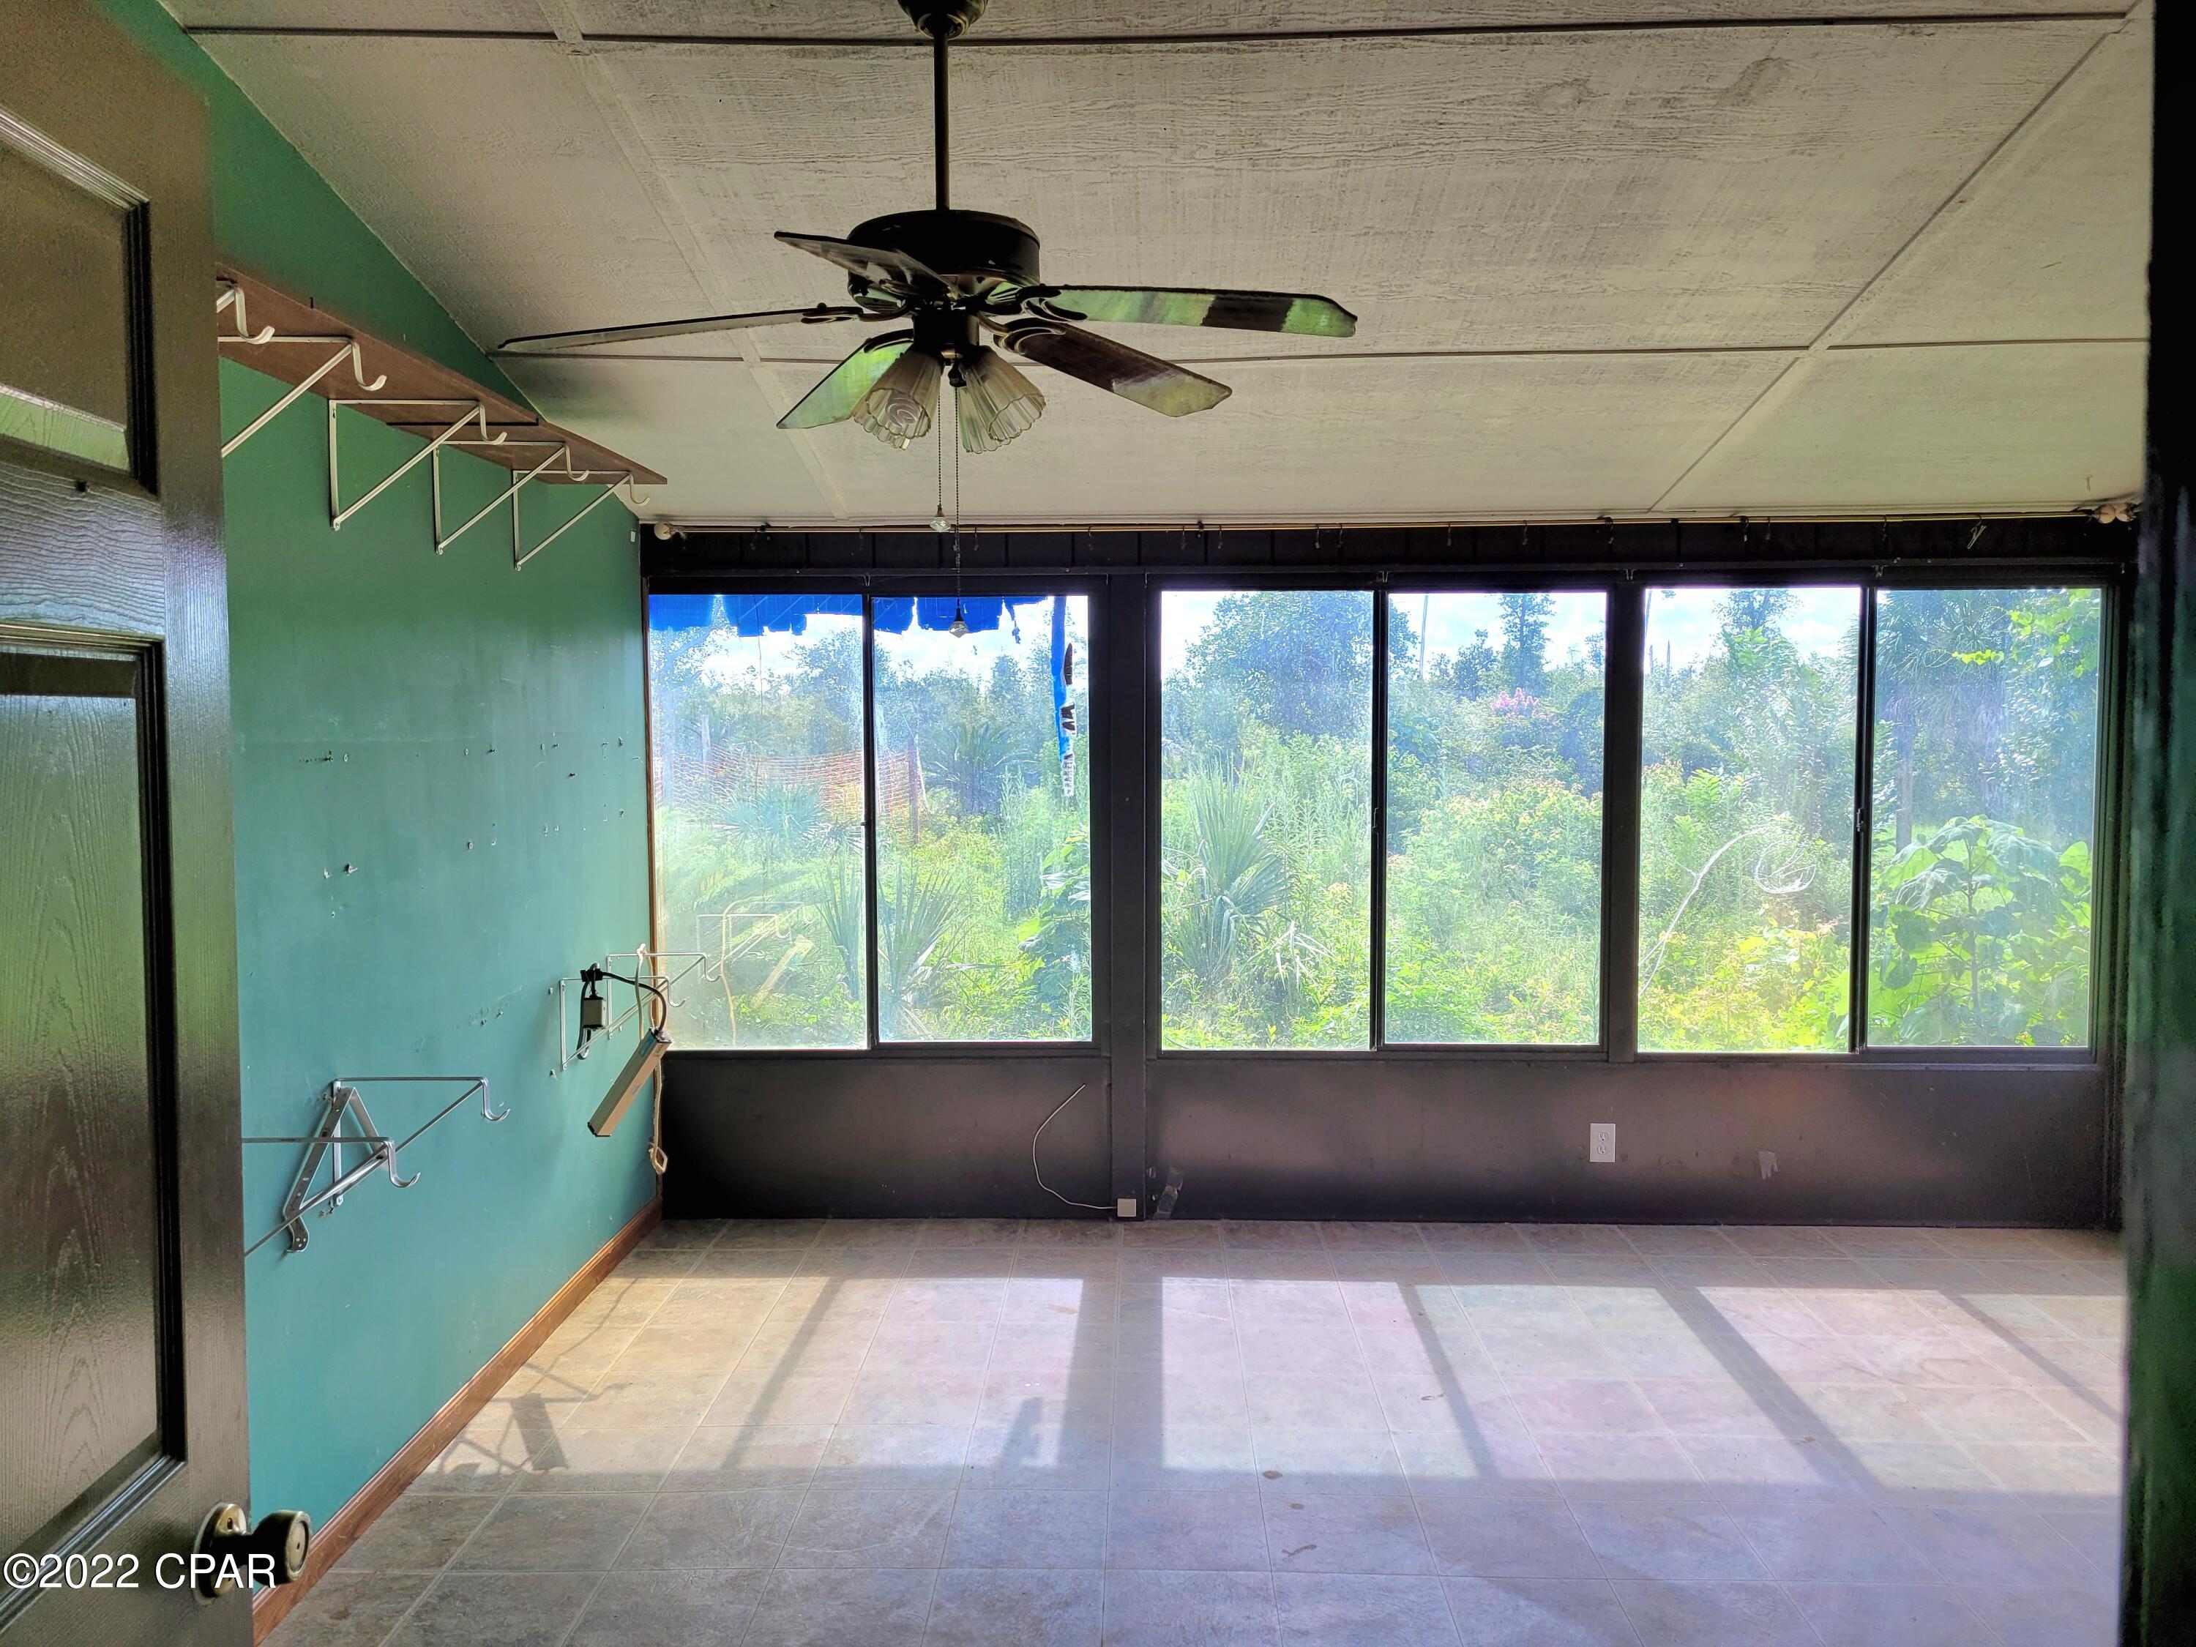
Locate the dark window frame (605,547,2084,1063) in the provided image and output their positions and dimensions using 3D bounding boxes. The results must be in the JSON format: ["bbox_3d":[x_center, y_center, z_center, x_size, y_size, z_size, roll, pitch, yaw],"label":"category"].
[{"bbox_3d":[0.836,-0.021,5.066,4.481,1.530,0.100,0,4,2],"label":"dark window frame"}]

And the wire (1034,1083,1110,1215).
[{"bbox_3d":[-0.079,1.008,5.133,0.248,0.399,0.030,0,4,2],"label":"wire"}]

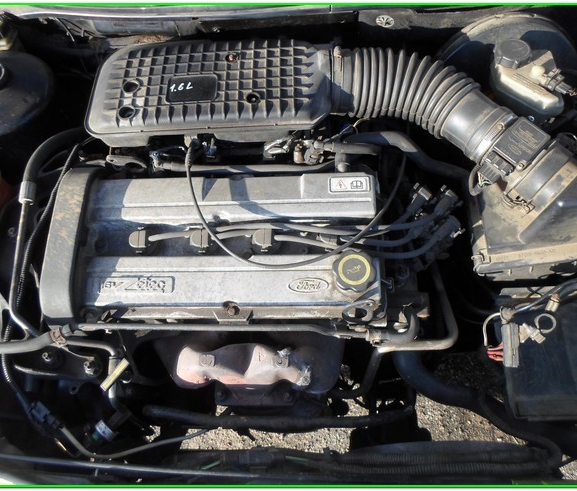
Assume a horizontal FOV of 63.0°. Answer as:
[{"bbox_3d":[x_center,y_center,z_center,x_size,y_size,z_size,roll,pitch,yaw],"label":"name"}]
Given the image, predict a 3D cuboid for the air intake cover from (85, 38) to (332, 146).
[{"bbox_3d":[-0.127,-0.255,0.798,0.385,0.080,0.172,-1,67,-1],"label":"air intake cover"}]

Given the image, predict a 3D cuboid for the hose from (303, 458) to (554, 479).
[{"bbox_3d":[0.185,0.314,0.660,0.350,0.018,0.024,0,67,0],"label":"hose"}]

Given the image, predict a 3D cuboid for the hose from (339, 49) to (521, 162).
[{"bbox_3d":[0.207,-0.230,0.757,0.280,0.095,0.128,23,69,9],"label":"hose"}]

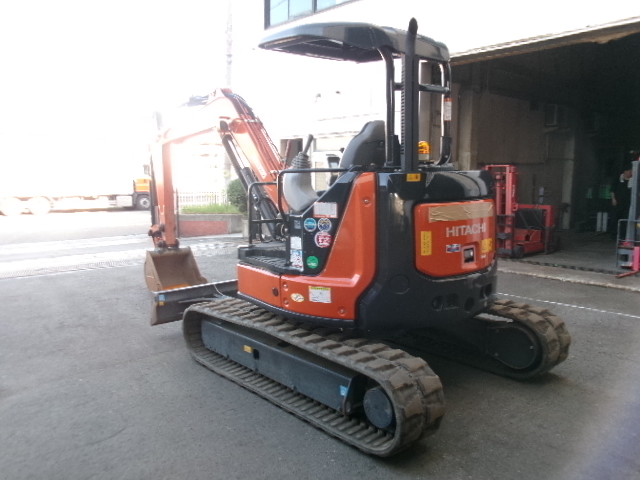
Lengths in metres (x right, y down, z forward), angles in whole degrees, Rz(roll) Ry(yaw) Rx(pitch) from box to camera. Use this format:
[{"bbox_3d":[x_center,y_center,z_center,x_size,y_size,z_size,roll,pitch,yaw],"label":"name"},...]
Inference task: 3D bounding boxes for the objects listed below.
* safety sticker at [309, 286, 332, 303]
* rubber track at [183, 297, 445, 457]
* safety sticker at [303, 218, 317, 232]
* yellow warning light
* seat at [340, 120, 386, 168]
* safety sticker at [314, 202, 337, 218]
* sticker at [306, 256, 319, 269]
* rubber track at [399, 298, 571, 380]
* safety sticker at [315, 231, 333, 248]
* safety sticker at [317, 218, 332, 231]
[{"bbox_3d":[0.005,0.346,3.266,0.153,0.093,0.010,2,7,21],"label":"safety sticker"},{"bbox_3d":[-0.248,0.841,3.699,0.381,0.505,2.450,-6,9,-41],"label":"rubber track"},{"bbox_3d":[-0.059,-0.092,3.274,0.088,0.088,0.010,3,8,26],"label":"safety sticker"},{"bbox_3d":[0.698,-0.613,3.450,0.090,0.095,0.090,0,7,0],"label":"yellow warning light"},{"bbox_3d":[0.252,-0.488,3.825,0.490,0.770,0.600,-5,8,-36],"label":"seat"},{"bbox_3d":[0.036,-0.184,3.232,0.157,0.096,0.010,2,7,20],"label":"safety sticker"},{"bbox_3d":[-0.045,0.144,3.285,0.081,0.078,0.010,3,8,25],"label":"sticker"},{"bbox_3d":[0.971,0.709,4.756,0.381,0.505,2.450,-6,9,-41],"label":"rubber track"},{"bbox_3d":[0.022,0.001,3.250,0.108,0.100,0.010,2,7,21],"label":"safety sticker"},{"bbox_3d":[0.033,-0.091,3.235,0.087,0.086,0.010,2,7,20],"label":"safety sticker"}]

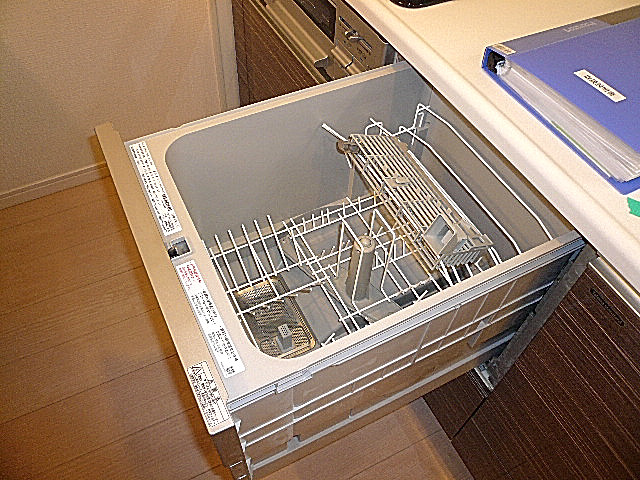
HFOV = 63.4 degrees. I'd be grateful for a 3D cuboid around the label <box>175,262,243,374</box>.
[{"bbox_3d":[-0.116,0.077,0.539,0.019,0.004,0.146,-21,56,-18],"label":"label"}]

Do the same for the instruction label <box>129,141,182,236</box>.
[{"bbox_3d":[-0.206,-0.068,0.646,0.020,0.004,0.167,-21,56,-18],"label":"instruction label"}]

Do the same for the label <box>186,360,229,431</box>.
[{"bbox_3d":[-0.104,0.142,0.480,0.018,0.004,0.063,-21,56,-18],"label":"label"}]

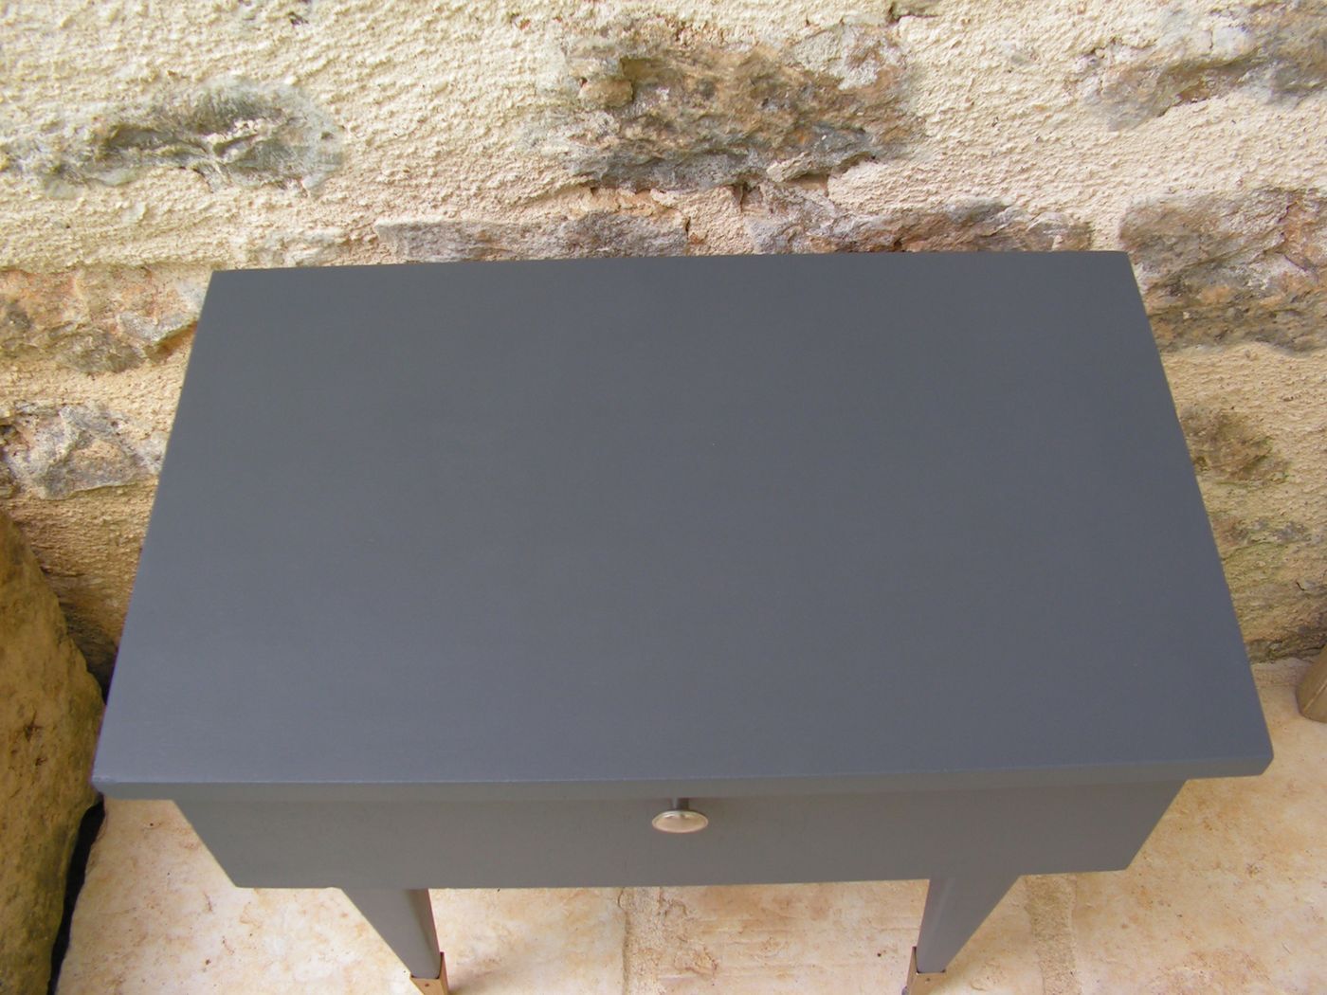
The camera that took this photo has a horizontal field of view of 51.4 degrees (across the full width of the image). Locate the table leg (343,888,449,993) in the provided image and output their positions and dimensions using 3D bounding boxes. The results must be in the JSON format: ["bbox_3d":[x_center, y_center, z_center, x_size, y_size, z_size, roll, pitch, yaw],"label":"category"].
[{"bbox_3d":[-0.179,0.291,0.951,0.054,0.366,0.049,-1,54,0],"label":"table leg"}]

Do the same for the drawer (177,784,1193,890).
[{"bbox_3d":[0.006,0.052,0.793,0.508,0.164,0.289,-1,54,0],"label":"drawer"}]

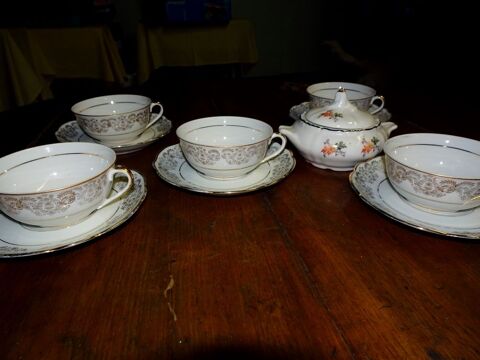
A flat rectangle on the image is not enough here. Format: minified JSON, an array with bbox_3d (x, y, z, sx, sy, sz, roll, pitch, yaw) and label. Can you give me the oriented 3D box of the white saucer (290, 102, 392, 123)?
[{"bbox_3d":[0.148,-0.091,0.502,0.150,0.021,0.150,-1,28,0],"label":"white saucer"}]

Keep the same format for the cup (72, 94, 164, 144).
[{"bbox_3d":[-0.158,-0.078,0.443,0.114,0.048,0.099,1,28,3],"label":"cup"}]

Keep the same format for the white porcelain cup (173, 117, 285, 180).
[{"bbox_3d":[-0.008,-0.031,0.353,0.114,0.048,0.099,5,29,11],"label":"white porcelain cup"}]

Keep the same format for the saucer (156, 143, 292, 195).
[{"bbox_3d":[-0.015,-0.015,0.364,0.150,0.021,0.150,-1,28,0],"label":"saucer"}]

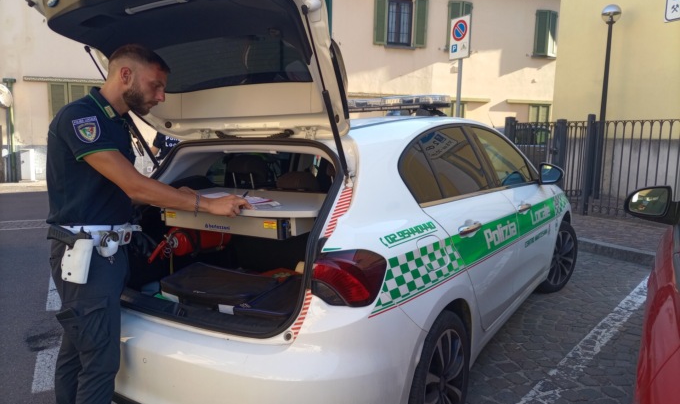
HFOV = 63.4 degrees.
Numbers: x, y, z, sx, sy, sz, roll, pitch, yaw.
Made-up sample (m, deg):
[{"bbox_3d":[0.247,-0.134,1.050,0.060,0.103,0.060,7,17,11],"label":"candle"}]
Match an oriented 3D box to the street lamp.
[{"bbox_3d":[4.880,-1.804,10.108,0.370,3.530,0.370,1,8,3],"label":"street lamp"}]

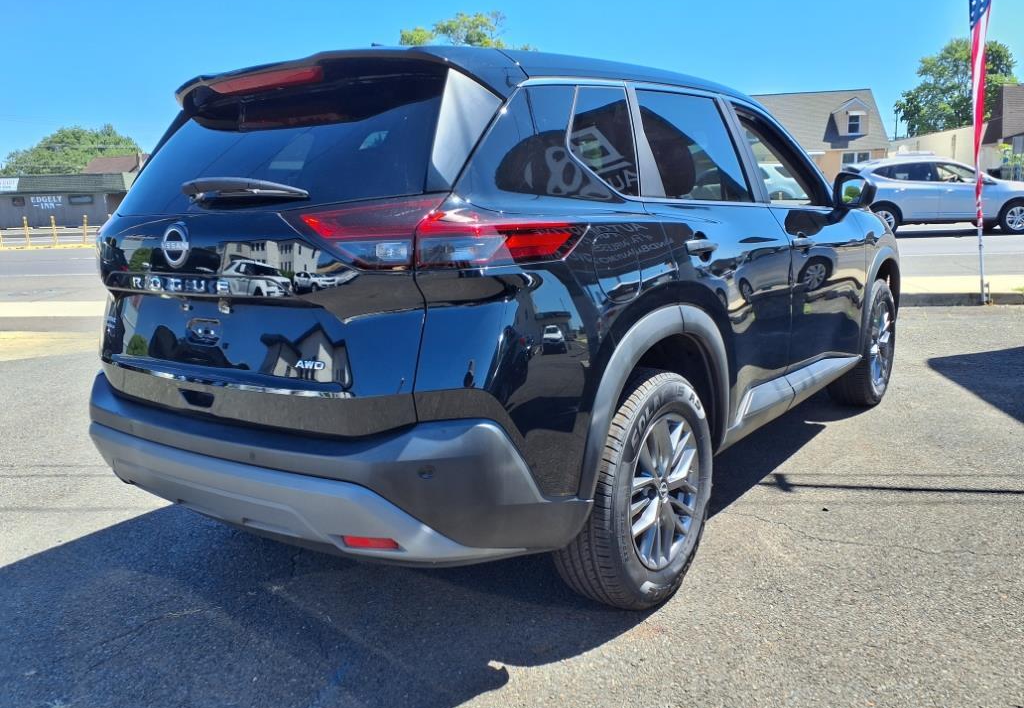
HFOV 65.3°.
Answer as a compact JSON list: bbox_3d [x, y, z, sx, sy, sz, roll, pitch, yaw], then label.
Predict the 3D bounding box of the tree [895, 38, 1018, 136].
[{"bbox_3d":[39.000,-20.760,70.000,10.800,13.400,10.800,3,12,27],"label":"tree"}]

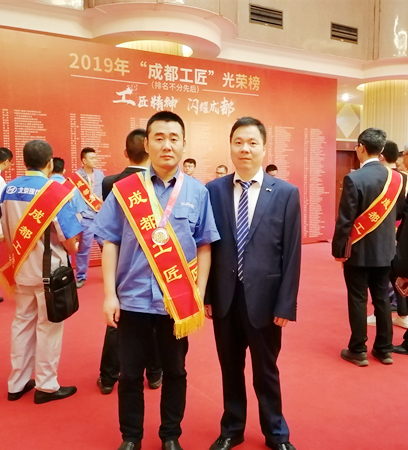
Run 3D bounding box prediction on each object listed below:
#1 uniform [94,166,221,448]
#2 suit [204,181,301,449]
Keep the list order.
[{"bbox_3d":[-0.239,0.418,2.299,0.610,1.410,0.310,-1,6,-4],"label":"uniform"},{"bbox_3d":[0.241,0.424,2.304,0.520,1.390,0.300,0,6,7],"label":"suit"}]

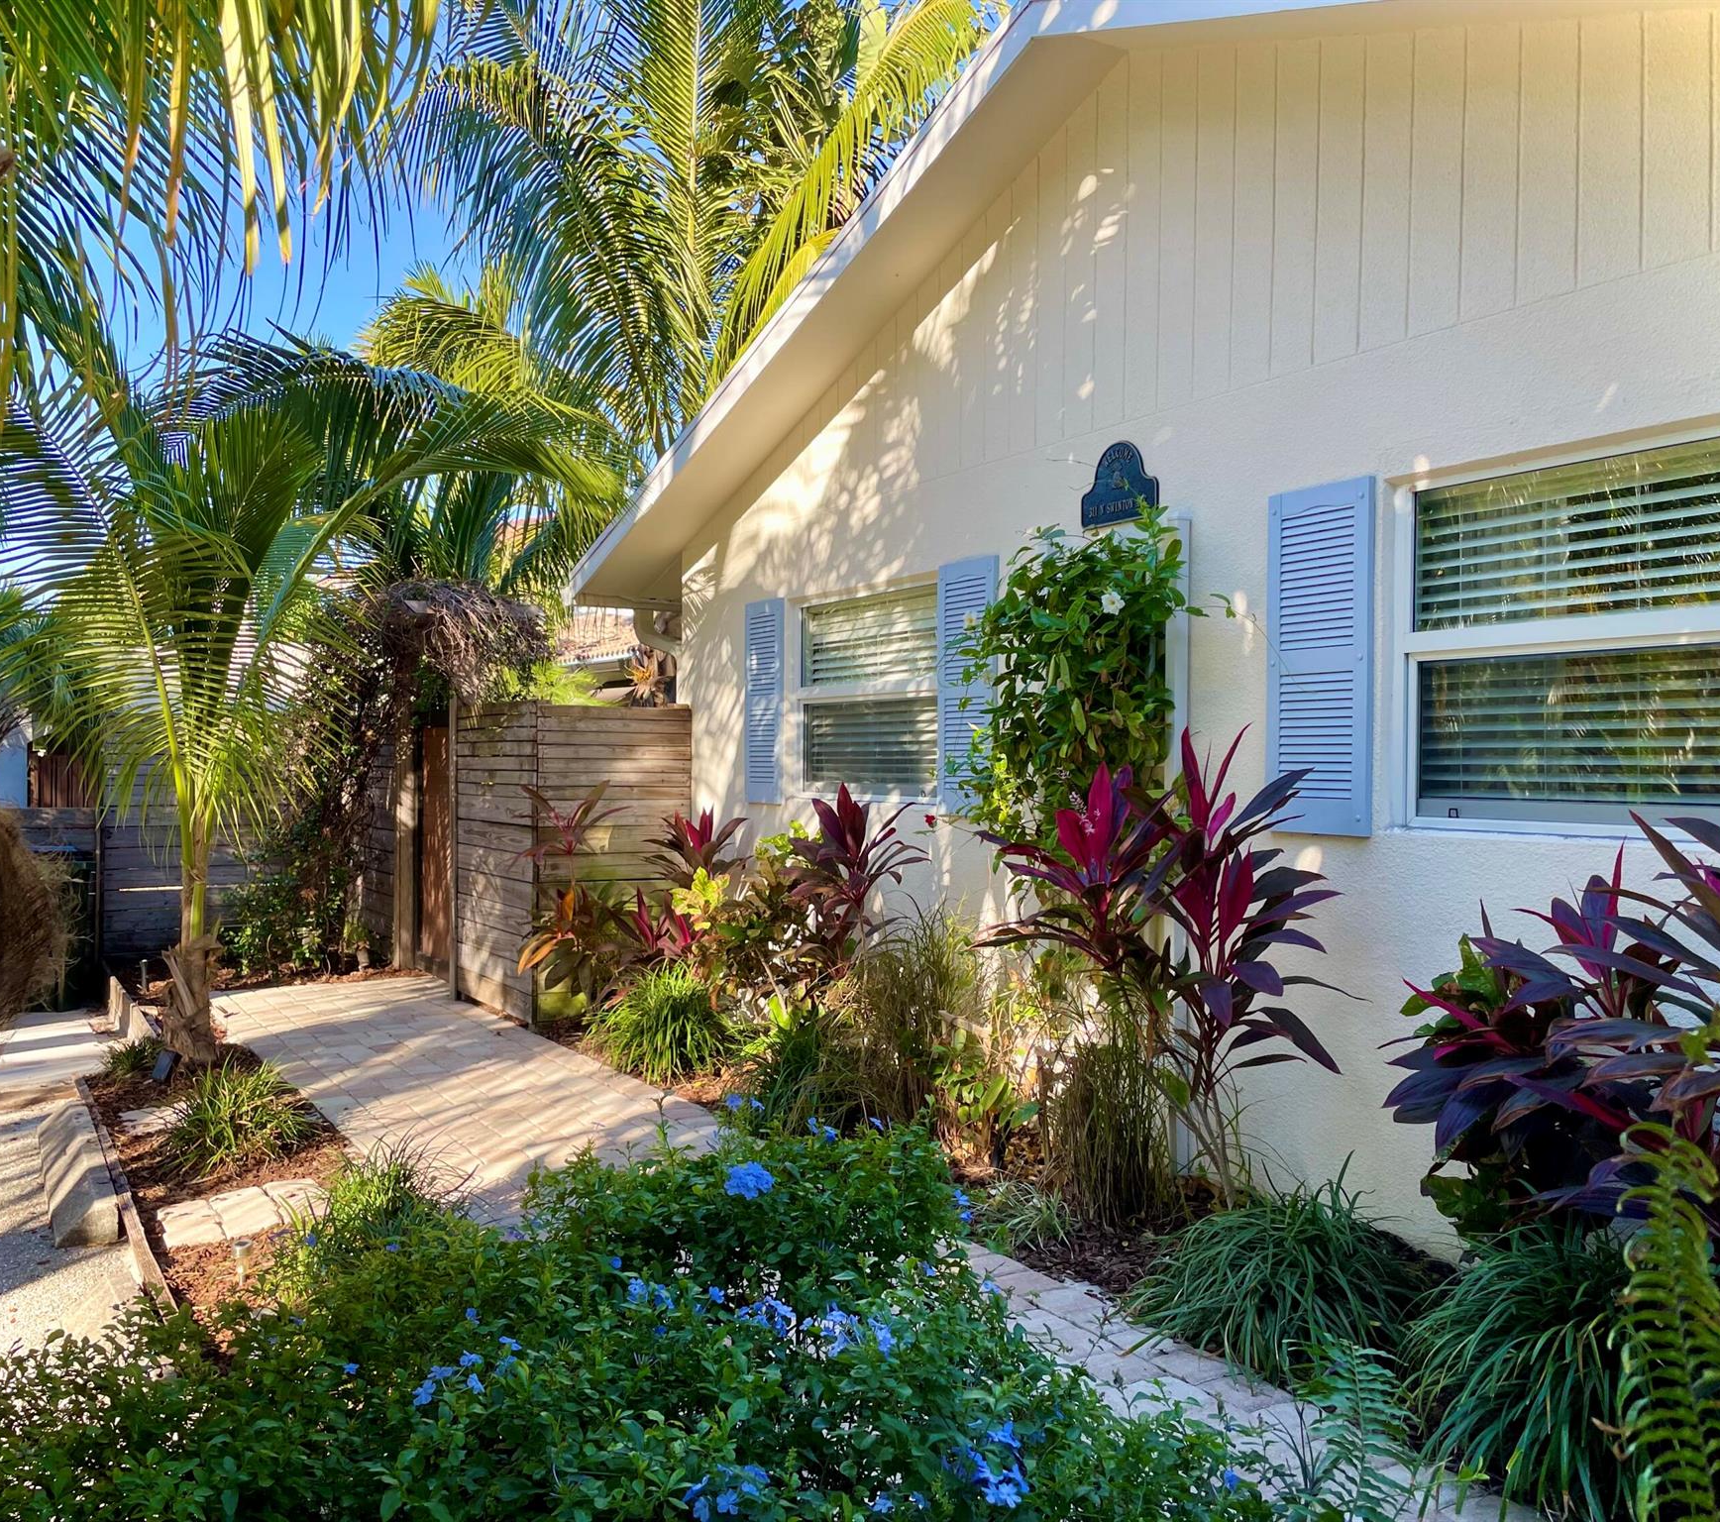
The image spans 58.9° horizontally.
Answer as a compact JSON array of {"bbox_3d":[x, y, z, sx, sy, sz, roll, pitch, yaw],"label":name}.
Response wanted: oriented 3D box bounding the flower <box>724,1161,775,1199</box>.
[{"bbox_3d":[-0.205,0.784,2.850,0.092,0.060,0.080,1,0,0],"label":"flower"}]

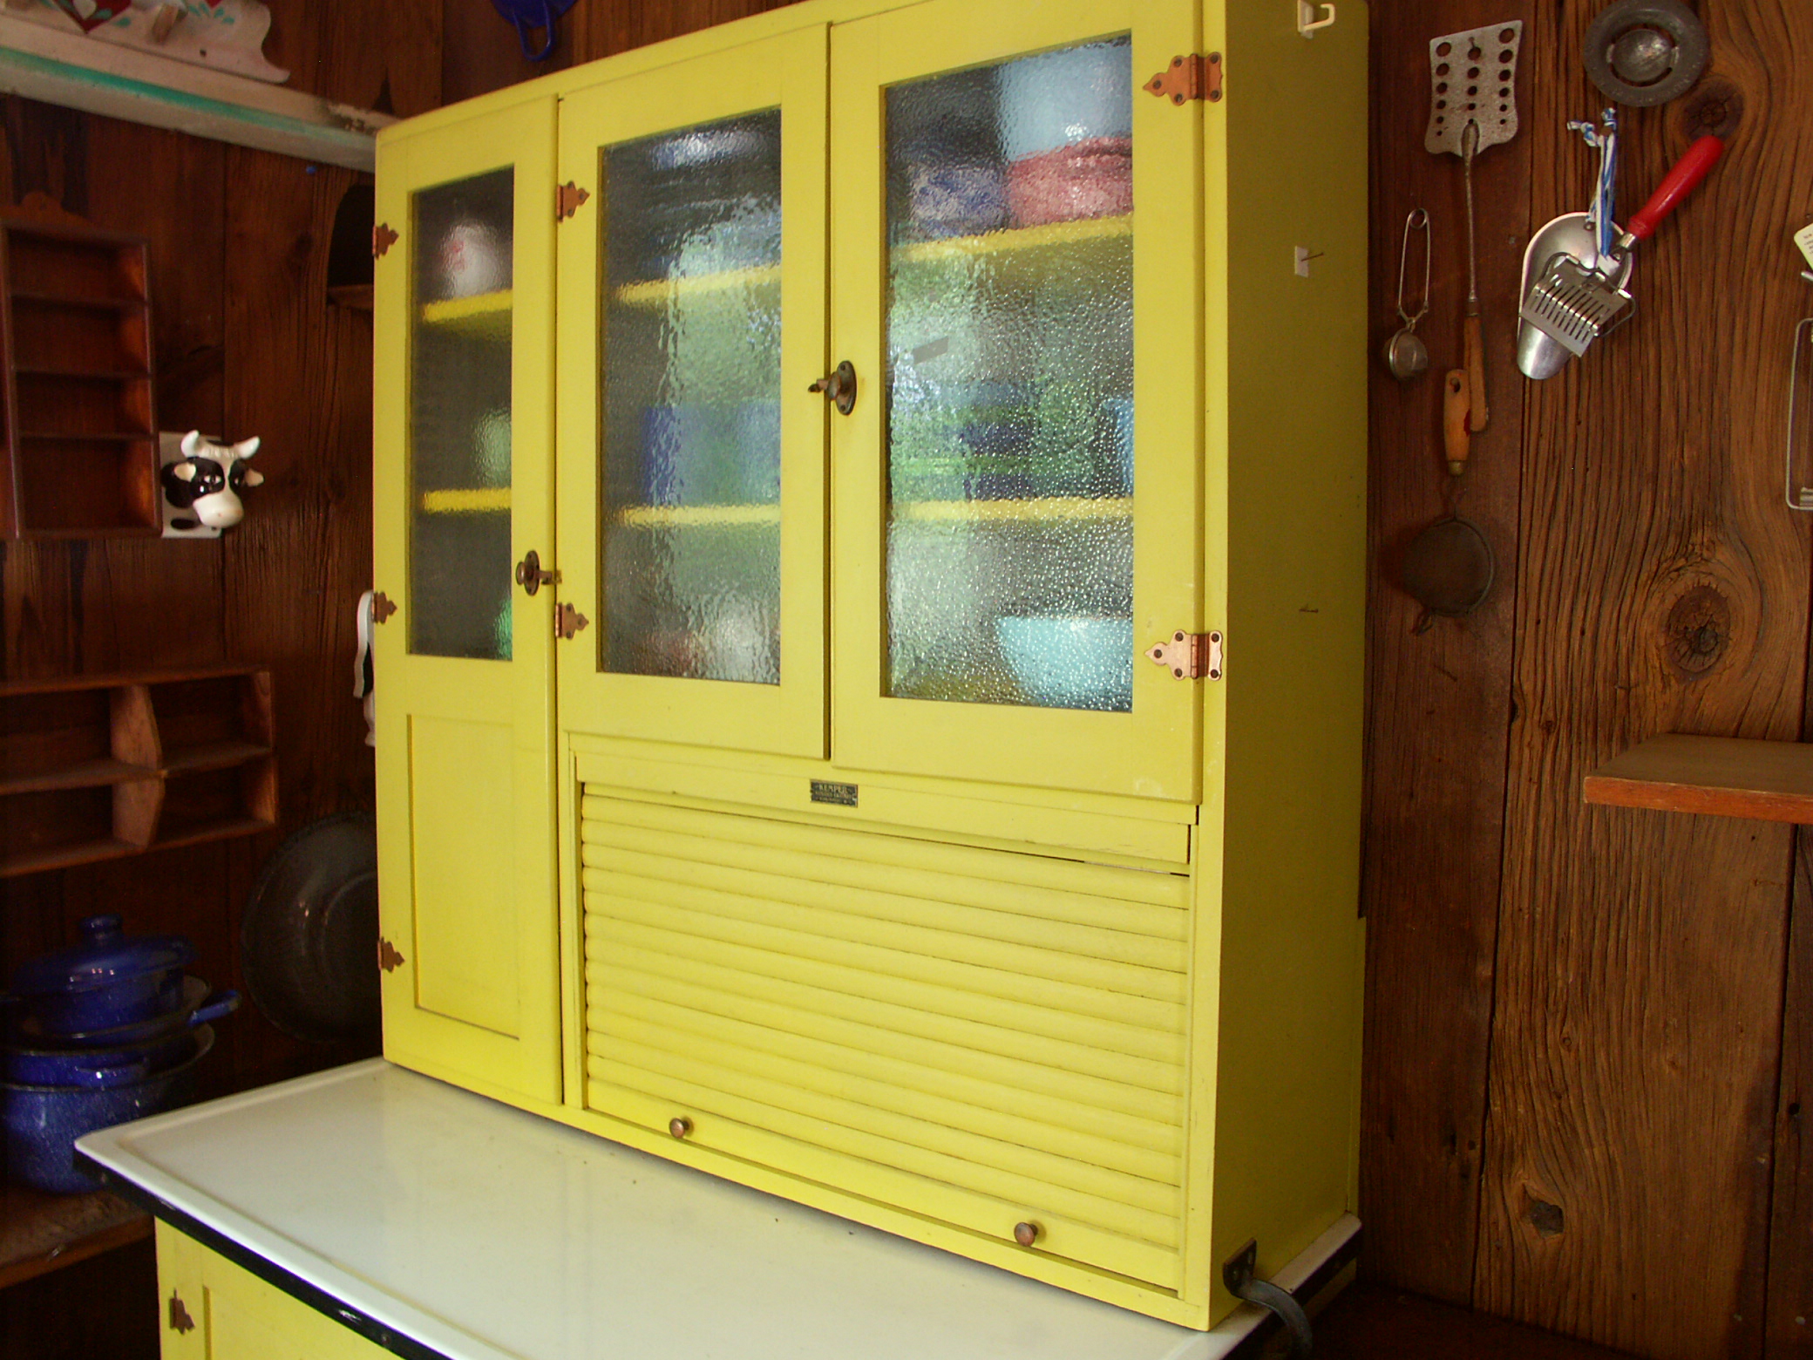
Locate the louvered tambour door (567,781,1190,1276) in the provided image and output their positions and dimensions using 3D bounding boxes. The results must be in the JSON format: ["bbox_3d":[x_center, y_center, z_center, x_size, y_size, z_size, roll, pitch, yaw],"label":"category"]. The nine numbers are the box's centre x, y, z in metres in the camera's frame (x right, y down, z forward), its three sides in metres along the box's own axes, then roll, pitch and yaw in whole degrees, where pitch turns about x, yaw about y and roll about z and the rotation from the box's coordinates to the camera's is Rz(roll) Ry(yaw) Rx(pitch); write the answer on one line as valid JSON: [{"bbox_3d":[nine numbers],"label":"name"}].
[{"bbox_3d":[-0.061,0.276,1.244,0.651,0.310,0.030,3,4,37],"label":"louvered tambour door"}]

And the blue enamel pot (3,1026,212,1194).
[{"bbox_3d":[-0.866,0.463,1.584,0.224,0.122,0.224,0,3,0],"label":"blue enamel pot"}]

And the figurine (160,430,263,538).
[{"bbox_3d":[-0.815,-0.228,1.720,0.098,0.122,0.106,3,4,37],"label":"figurine"}]

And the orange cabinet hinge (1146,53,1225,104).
[{"bbox_3d":[0.191,-0.413,1.014,0.060,0.034,0.014,3,4,37],"label":"orange cabinet hinge"}]

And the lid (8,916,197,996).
[{"bbox_3d":[-0.864,0.281,1.578,0.182,0.058,0.182,-5,5,0],"label":"lid"}]

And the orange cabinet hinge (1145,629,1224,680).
[{"bbox_3d":[0.195,-0.018,1.029,0.060,0.035,0.014,3,4,37],"label":"orange cabinet hinge"}]

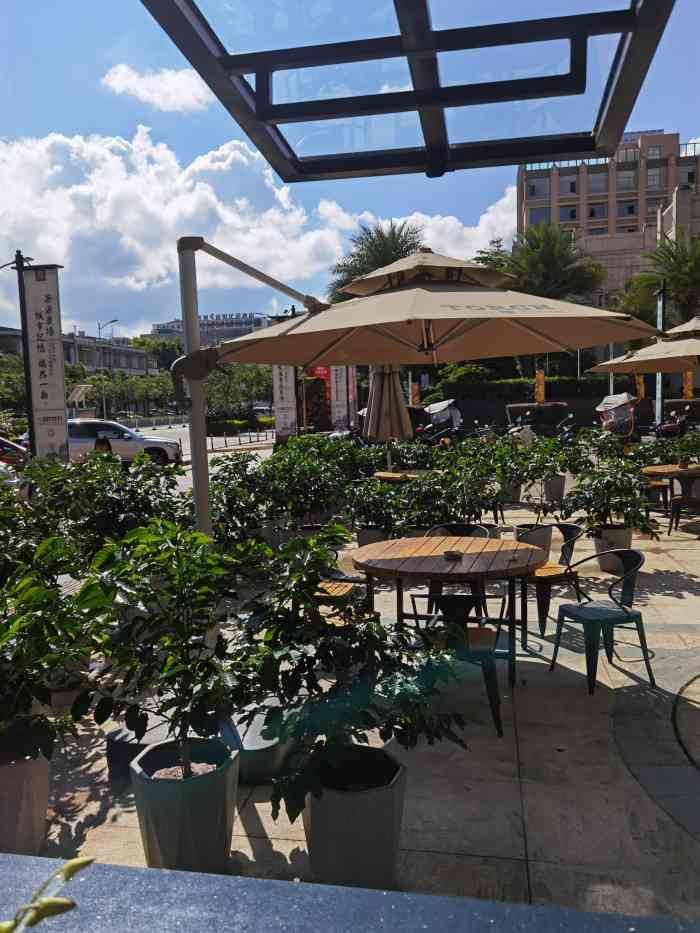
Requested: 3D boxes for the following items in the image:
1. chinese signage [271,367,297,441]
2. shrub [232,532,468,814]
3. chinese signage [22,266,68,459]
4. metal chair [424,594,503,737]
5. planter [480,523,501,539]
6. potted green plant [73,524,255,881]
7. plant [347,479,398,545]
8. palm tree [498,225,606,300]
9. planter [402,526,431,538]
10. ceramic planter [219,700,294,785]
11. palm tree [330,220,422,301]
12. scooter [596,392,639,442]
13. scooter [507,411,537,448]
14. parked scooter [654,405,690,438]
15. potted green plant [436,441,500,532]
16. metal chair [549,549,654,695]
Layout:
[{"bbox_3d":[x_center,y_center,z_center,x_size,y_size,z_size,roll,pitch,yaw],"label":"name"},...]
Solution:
[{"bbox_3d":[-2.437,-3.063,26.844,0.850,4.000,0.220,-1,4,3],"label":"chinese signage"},{"bbox_3d":[0.018,0.692,2.516,0.750,0.910,0.700,-2,5,0],"label":"shrub"},{"bbox_3d":[-7.251,-2.210,17.369,0.900,5.013,0.180,-2,4,-3],"label":"chinese signage"},{"bbox_3d":[0.600,1.014,4.003,0.520,0.750,0.510,-1,5,10],"label":"metal chair"},{"bbox_3d":[1.455,0.878,8.068,0.410,0.440,0.410,-2,4,0],"label":"planter"},{"bbox_3d":[-0.676,0.878,2.749,0.700,1.330,0.680,-2,4,0],"label":"potted green plant"},{"bbox_3d":[0.268,0.629,8.097,0.620,1.000,0.600,-2,4,0],"label":"plant"},{"bbox_3d":[7.720,-4.952,27.701,4.200,8.320,4.200,-2,5,0],"label":"palm tree"},{"bbox_3d":[0.764,0.893,8.071,0.410,0.450,0.410,-1,4,0],"label":"planter"},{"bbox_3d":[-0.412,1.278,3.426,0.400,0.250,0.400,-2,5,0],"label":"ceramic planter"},{"bbox_3d":[1.405,-6.372,34.623,5.200,10.522,5.200,-1,4,0],"label":"palm tree"},{"bbox_3d":[7.432,-1.068,20.298,1.750,1.830,0.750,-5,6,-35],"label":"scooter"},{"bbox_3d":[4.852,-0.738,20.821,0.700,1.220,1.750,3,7,45],"label":"scooter"},{"bbox_3d":[9.574,-0.946,21.818,1.750,1.220,0.700,-5,6,-35],"label":"parked scooter"},{"bbox_3d":[1.324,0.431,8.007,0.740,1.353,0.720,-1,4,0],"label":"potted green plant"},{"bbox_3d":[1.617,0.960,4.604,0.520,0.770,0.550,-3,4,-14],"label":"metal chair"}]

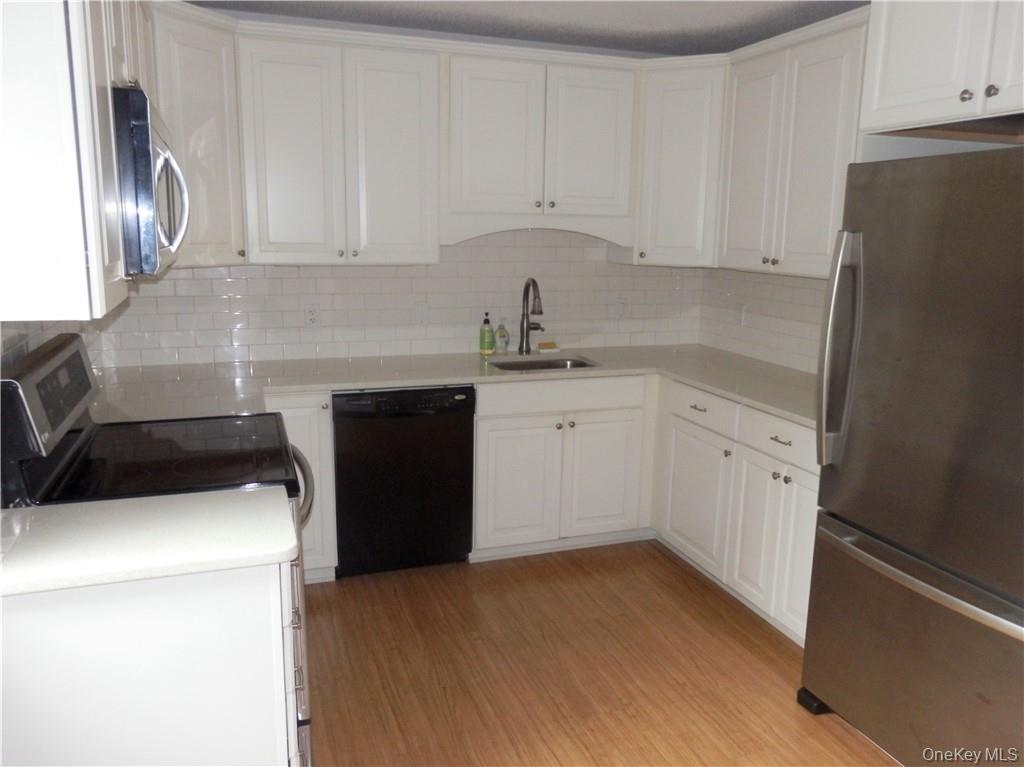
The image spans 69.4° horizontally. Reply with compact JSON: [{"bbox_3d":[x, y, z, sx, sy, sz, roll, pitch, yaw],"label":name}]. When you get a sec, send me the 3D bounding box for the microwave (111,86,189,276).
[{"bbox_3d":[-1.070,-0.491,1.877,0.435,0.395,0.760,-3,12,-19],"label":"microwave"}]

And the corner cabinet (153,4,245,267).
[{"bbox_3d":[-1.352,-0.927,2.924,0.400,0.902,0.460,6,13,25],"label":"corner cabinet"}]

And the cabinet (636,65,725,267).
[{"bbox_3d":[0.891,-1.049,3.689,0.460,0.902,0.400,6,13,25],"label":"cabinet"}]

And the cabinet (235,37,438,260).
[{"bbox_3d":[-0.761,-0.995,3.301,0.832,0.902,0.335,-3,12,-19],"label":"cabinet"}]

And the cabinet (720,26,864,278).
[{"bbox_3d":[1.273,-0.928,3.130,0.325,0.902,0.772,-3,12,-19],"label":"cabinet"}]

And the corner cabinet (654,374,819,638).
[{"bbox_3d":[1.184,0.487,3.147,0.627,0.873,1.160,-3,12,-19],"label":"corner cabinet"}]

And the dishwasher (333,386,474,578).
[{"bbox_3d":[-0.545,0.391,3.480,0.610,0.873,0.625,-3,12,-19],"label":"dishwasher"}]

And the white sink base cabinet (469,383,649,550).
[{"bbox_3d":[0.132,0.324,3.730,0.838,0.820,0.635,-3,12,-19],"label":"white sink base cabinet"}]

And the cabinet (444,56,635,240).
[{"bbox_3d":[0.097,-1.086,3.582,0.945,0.810,0.335,-3,12,-19],"label":"cabinet"}]

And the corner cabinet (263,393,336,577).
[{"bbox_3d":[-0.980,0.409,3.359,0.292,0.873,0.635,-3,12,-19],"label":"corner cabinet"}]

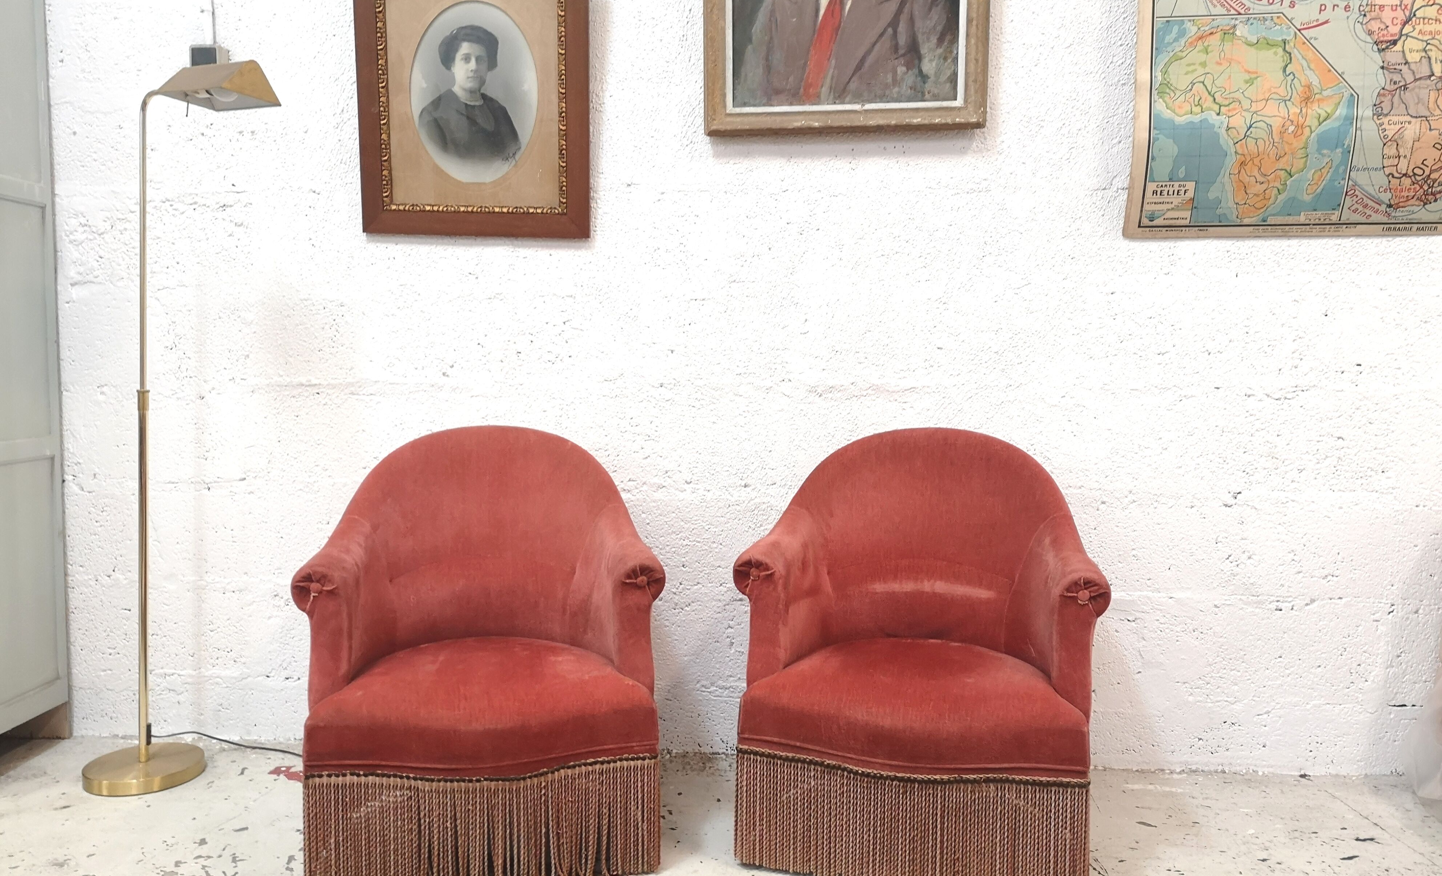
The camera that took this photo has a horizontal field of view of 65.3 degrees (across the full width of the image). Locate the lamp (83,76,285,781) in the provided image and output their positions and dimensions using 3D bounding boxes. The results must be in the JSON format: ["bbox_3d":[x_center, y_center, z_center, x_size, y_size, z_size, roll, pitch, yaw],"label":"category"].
[{"bbox_3d":[-1.143,-0.009,2.313,0.366,1.458,0.236,3,5,15],"label":"lamp"}]

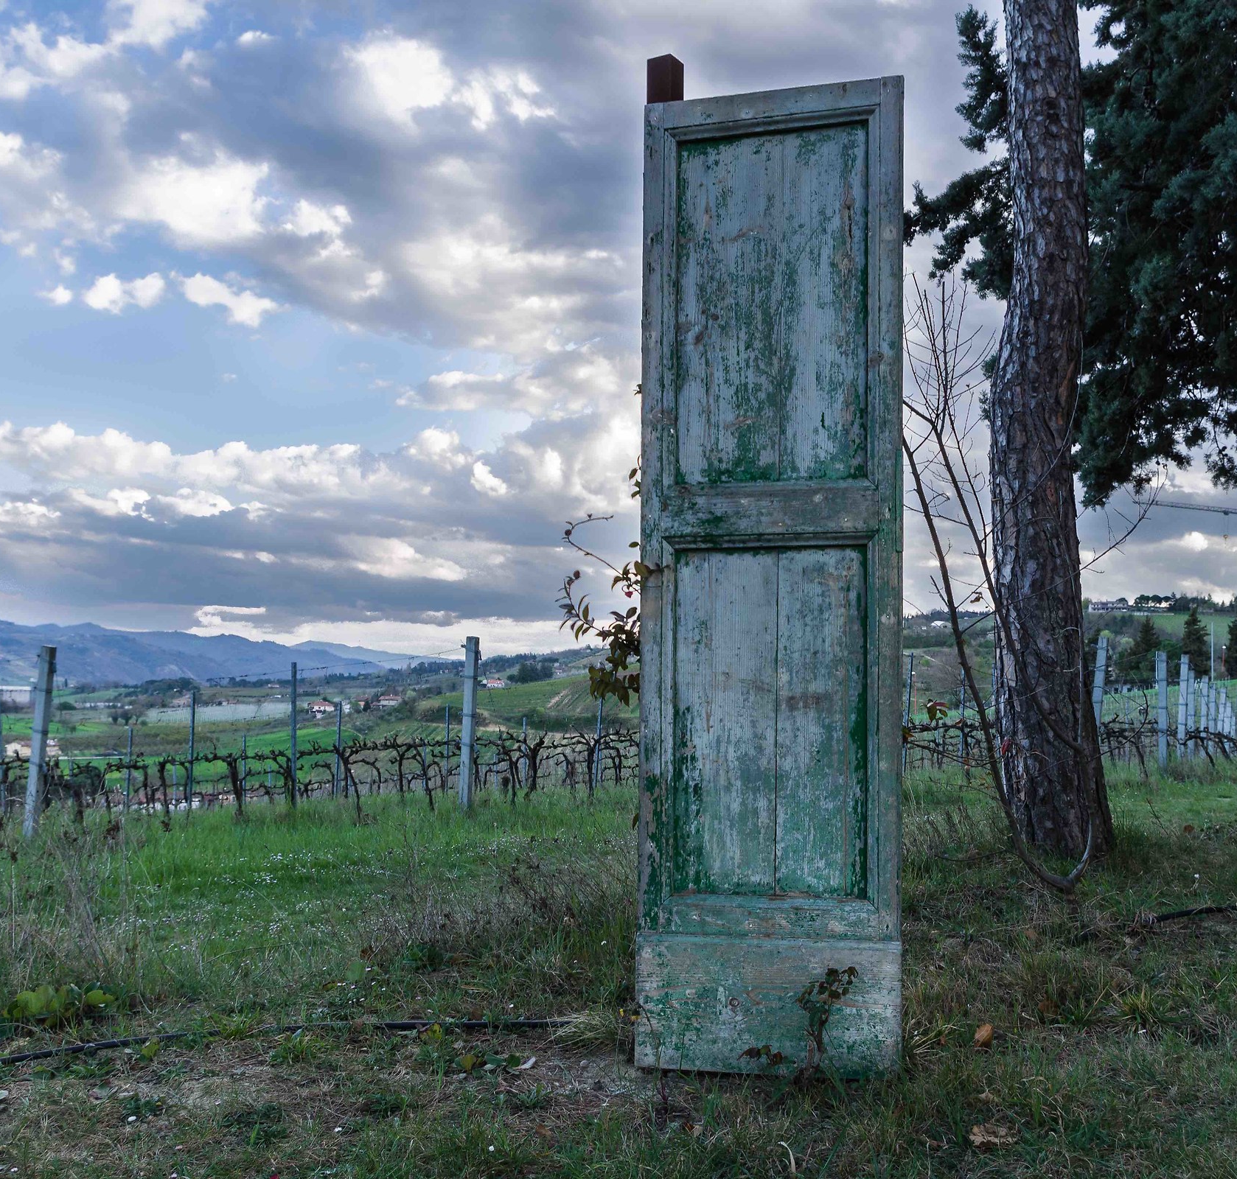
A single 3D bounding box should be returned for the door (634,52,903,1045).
[{"bbox_3d":[0.391,-0.045,3.424,0.671,2.523,0.050,0,-3,13],"label":"door"}]

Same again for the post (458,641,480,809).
[{"bbox_3d":[-1.714,1.543,15.300,0.115,1.990,0.115,2,-2,16],"label":"post"}]

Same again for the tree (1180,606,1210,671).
[{"bbox_3d":[76.115,6.840,175.000,4.000,9.000,4.000,1,-2,0],"label":"tree"}]

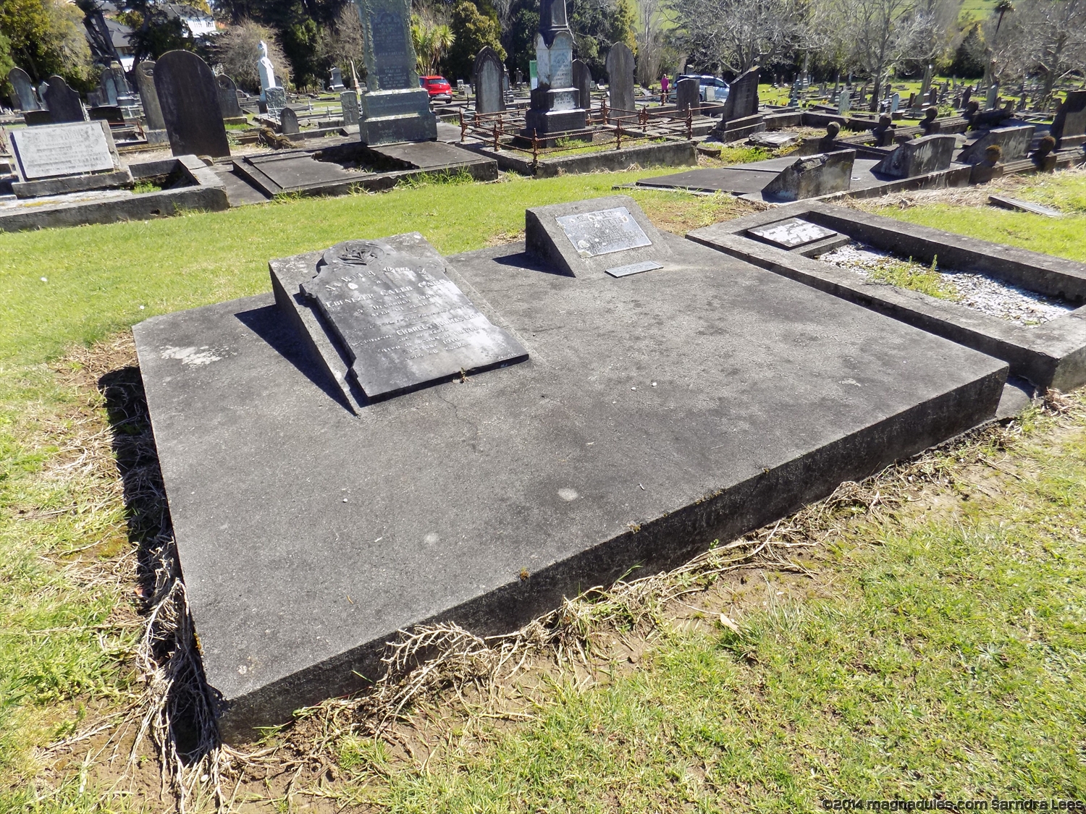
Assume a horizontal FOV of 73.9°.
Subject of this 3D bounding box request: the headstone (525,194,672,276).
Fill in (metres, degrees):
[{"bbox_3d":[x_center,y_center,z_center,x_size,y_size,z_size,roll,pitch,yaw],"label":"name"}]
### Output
[{"bbox_3d":[0.303,-0.985,4.067,0.640,0.250,0.520,-18,34,-25],"label":"headstone"}]

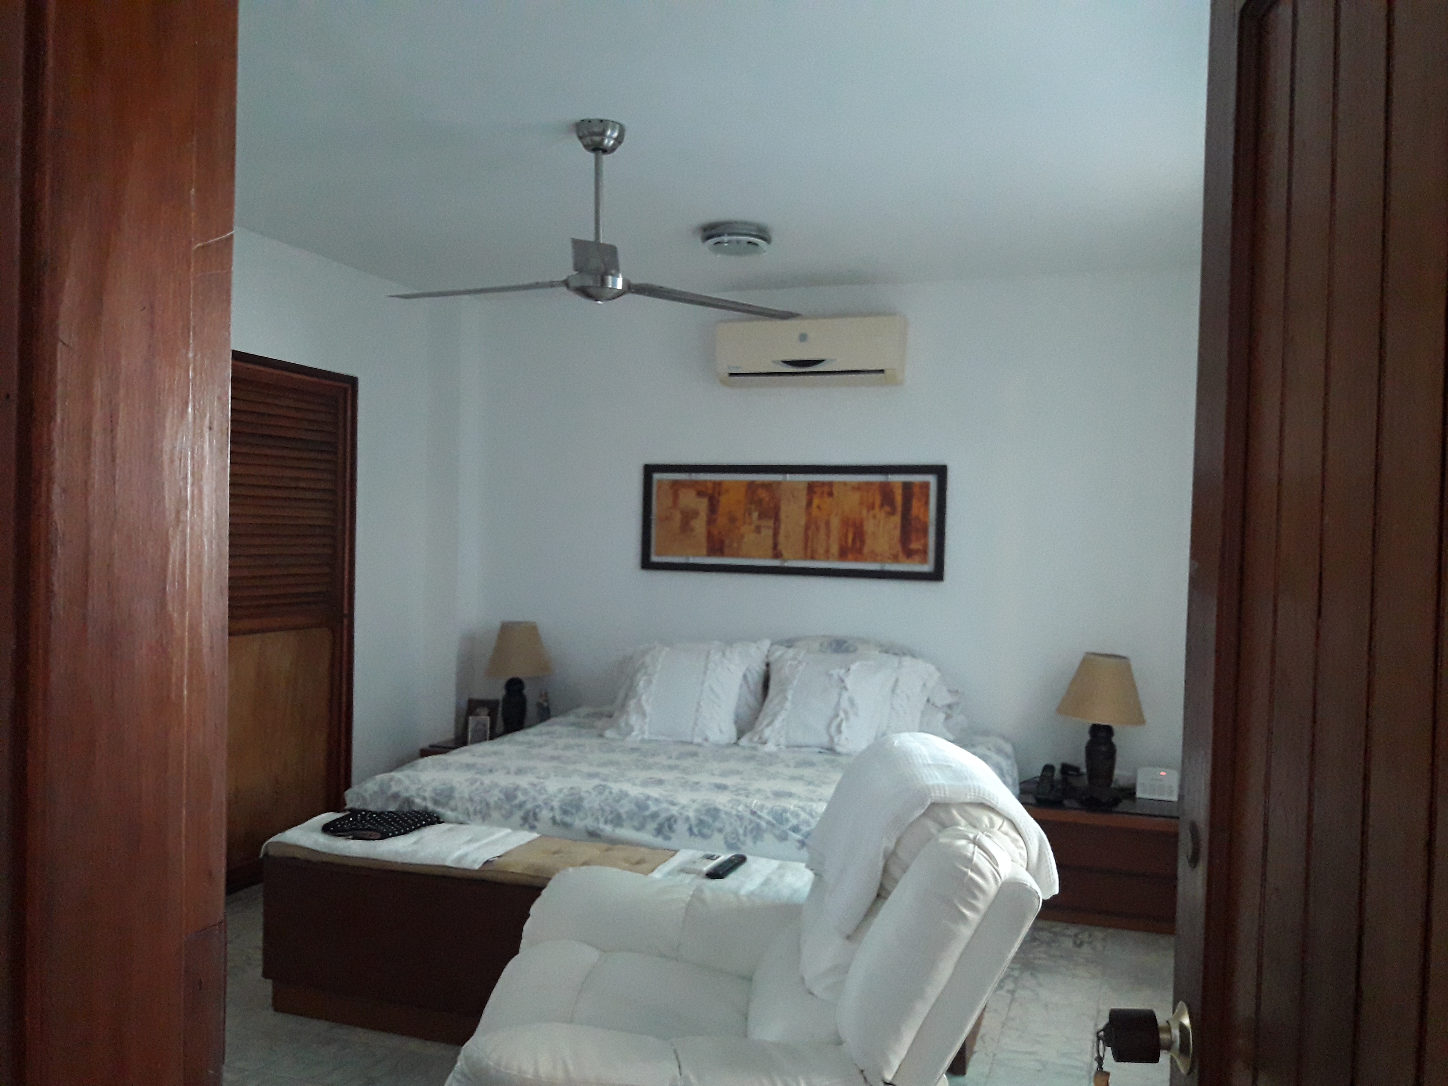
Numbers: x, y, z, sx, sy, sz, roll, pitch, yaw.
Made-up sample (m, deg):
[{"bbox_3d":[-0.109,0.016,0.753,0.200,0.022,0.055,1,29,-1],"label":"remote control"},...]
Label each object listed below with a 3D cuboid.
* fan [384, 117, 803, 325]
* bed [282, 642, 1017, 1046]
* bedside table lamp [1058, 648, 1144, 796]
[{"bbox_3d":[-0.408,-0.870,3.102,1.200,0.465,1.200,2,1,17],"label":"fan"},{"bbox_3d":[-0.032,0.888,4.108,2.025,0.969,2.225,2,1,17],"label":"bed"},{"bbox_3d":[1.475,0.717,4.579,0.327,0.564,0.327,2,1,17],"label":"bedside table lamp"}]

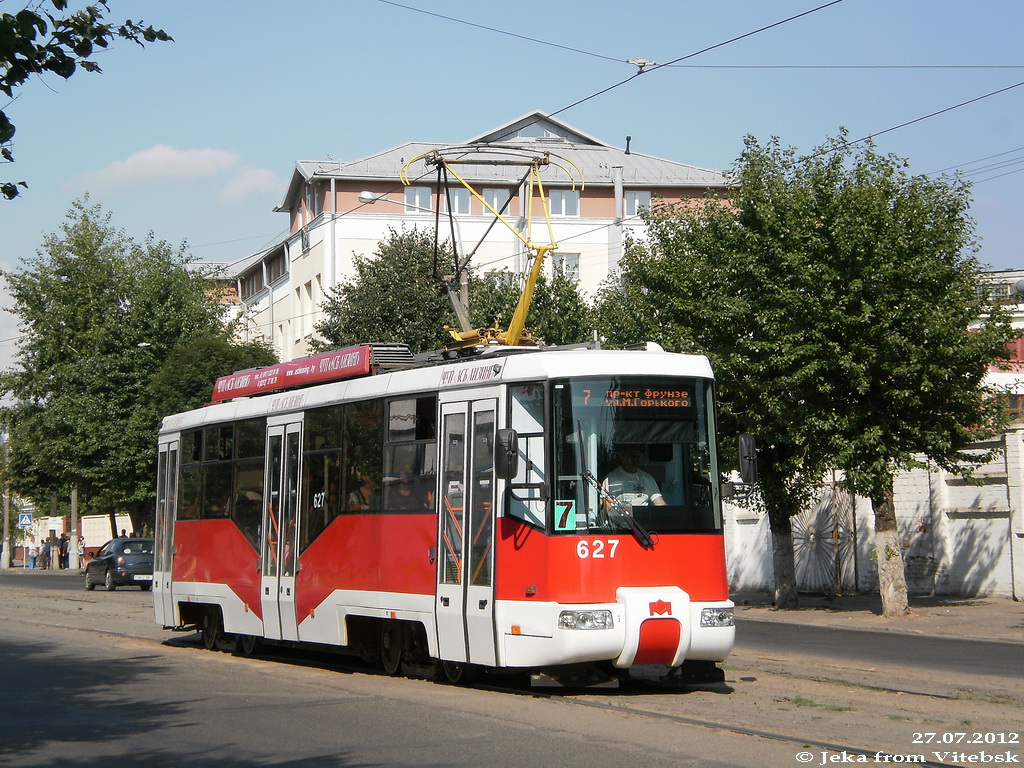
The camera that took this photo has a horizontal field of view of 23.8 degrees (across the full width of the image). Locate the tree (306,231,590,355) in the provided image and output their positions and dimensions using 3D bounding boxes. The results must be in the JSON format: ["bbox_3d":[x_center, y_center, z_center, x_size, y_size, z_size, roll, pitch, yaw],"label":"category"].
[{"bbox_3d":[-1.656,0.682,67.500,7.900,9.900,7.200,0,-4,0],"label":"tree"}]

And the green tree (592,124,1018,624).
[{"bbox_3d":[5.607,-0.201,46.500,8.100,9.100,7.300,0,-4,0],"label":"green tree"}]

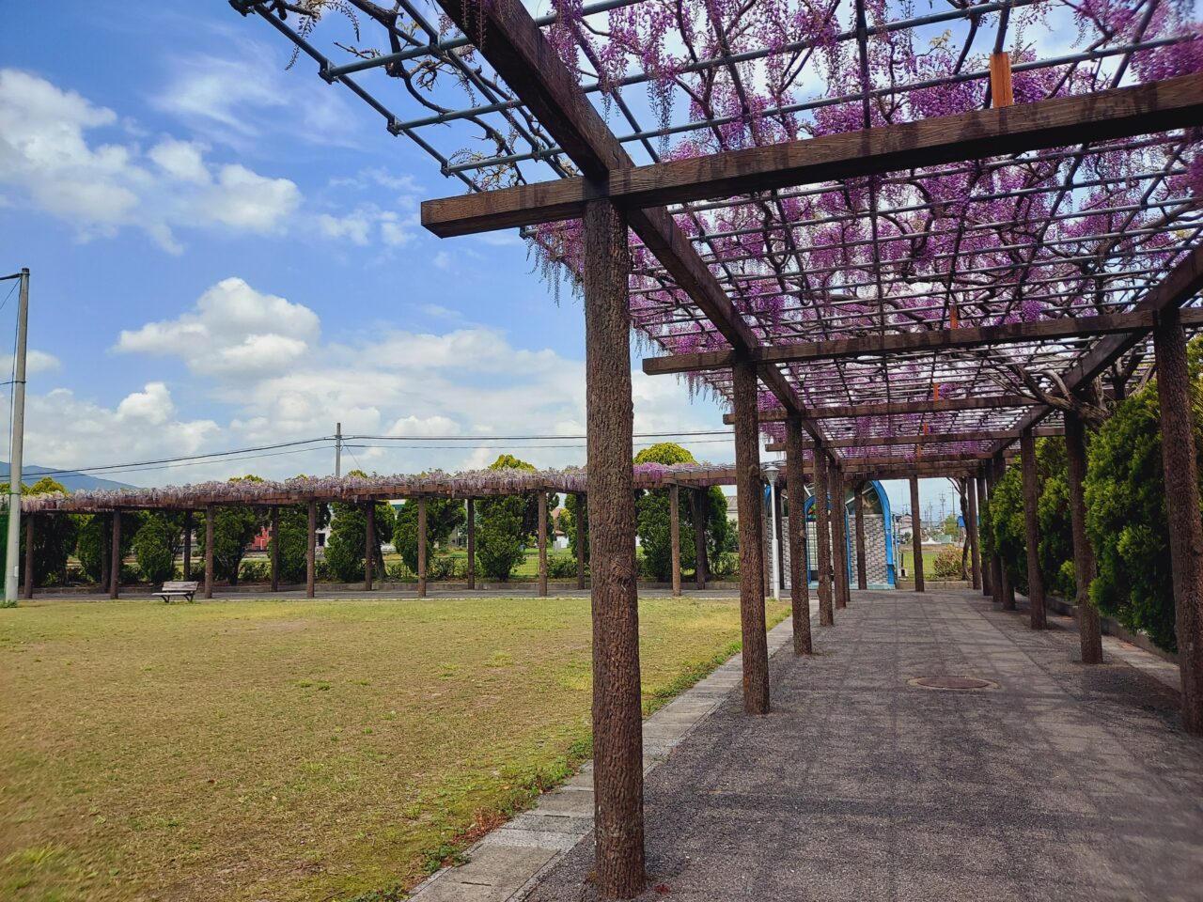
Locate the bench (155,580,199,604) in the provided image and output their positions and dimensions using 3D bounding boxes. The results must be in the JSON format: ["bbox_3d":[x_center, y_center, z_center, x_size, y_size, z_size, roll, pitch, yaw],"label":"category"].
[{"bbox_3d":[-13.325,4.421,27.200,1.330,0.680,0.580,-3,-6,16],"label":"bench"}]

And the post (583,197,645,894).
[{"bbox_3d":[0.061,0.378,3.923,0.210,3.074,0.210,-3,-5,18],"label":"post"}]

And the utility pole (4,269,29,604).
[{"bbox_3d":[-20.167,-0.624,30.065,0.390,11.550,0.390,-3,-5,18],"label":"utility pole"}]

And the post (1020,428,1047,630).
[{"bbox_3d":[6.873,1.248,13.856,0.210,3.070,0.210,-3,-6,19],"label":"post"}]

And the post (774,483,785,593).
[{"bbox_3d":[5.521,2.639,26.680,0.210,3.200,0.210,-3,-5,18],"label":"post"}]

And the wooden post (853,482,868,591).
[{"bbox_3d":[7.723,2.545,25.890,0.210,3.120,0.210,-3,-5,18],"label":"wooden post"}]

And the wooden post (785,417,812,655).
[{"bbox_3d":[2.586,1.103,11.439,0.210,3.070,0.210,-3,-6,19],"label":"wooden post"}]

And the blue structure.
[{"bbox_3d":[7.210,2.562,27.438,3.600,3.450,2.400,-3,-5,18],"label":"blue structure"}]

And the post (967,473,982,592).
[{"bbox_3d":[10.662,2.354,24.857,0.210,3.150,0.210,-3,-5,18],"label":"post"}]

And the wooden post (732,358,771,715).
[{"bbox_3d":[1.333,0.755,7.740,0.210,3.070,0.210,-3,-6,19],"label":"wooden post"}]

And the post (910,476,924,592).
[{"bbox_3d":[8.421,2.176,23.158,0.210,3.070,0.210,-3,-6,19],"label":"post"}]

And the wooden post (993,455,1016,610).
[{"bbox_3d":[8.108,1.606,17.462,0.210,3.070,0.210,-3,-6,19],"label":"wooden post"}]

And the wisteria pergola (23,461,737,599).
[{"bbox_3d":[-8.137,2.997,29.524,26.300,3.700,4.700,-3,-5,18],"label":"wisteria pergola"}]

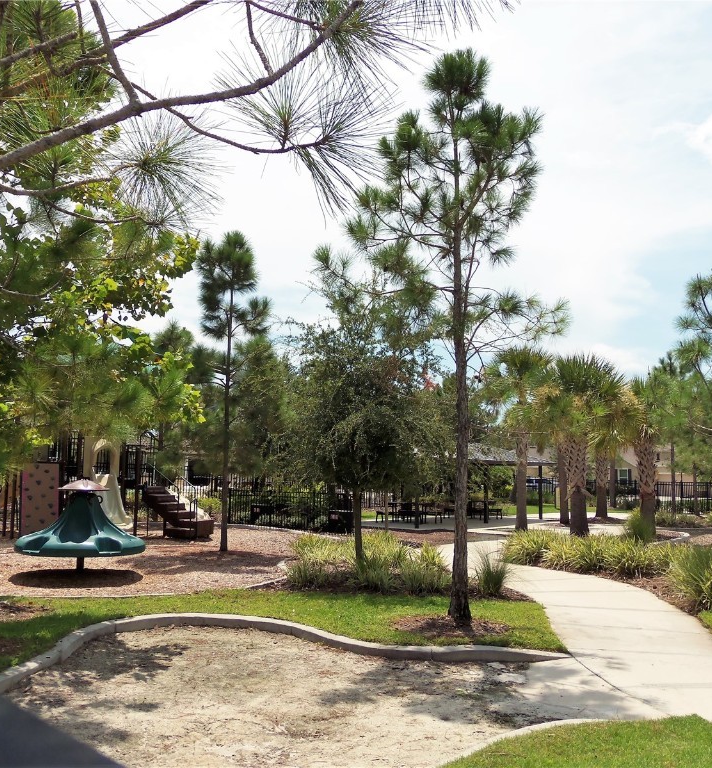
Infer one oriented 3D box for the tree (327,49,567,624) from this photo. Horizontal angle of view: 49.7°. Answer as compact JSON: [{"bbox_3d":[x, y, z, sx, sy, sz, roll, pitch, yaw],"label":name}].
[{"bbox_3d":[1.058,-0.698,8.892,2.752,6.710,2.614,1,-7,0],"label":"tree"}]

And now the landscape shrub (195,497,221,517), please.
[{"bbox_3d":[-5.148,4.310,26.845,0.838,0.759,0.838,1,-7,0],"label":"landscape shrub"}]

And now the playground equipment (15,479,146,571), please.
[{"bbox_3d":[-4.520,2.329,12.730,2.185,1.485,2.185,1,-7,0],"label":"playground equipment"}]

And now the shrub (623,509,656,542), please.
[{"bbox_3d":[6.952,3.518,18.860,0.834,0.821,0.834,1,-7,0],"label":"shrub"}]

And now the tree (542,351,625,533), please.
[{"bbox_3d":[6.354,1.683,21.481,2.402,5.071,2.402,1,-7,0],"label":"tree"}]

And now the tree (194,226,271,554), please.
[{"bbox_3d":[-2.634,0.077,16.405,1.621,6.866,1.621,1,-7,0],"label":"tree"}]

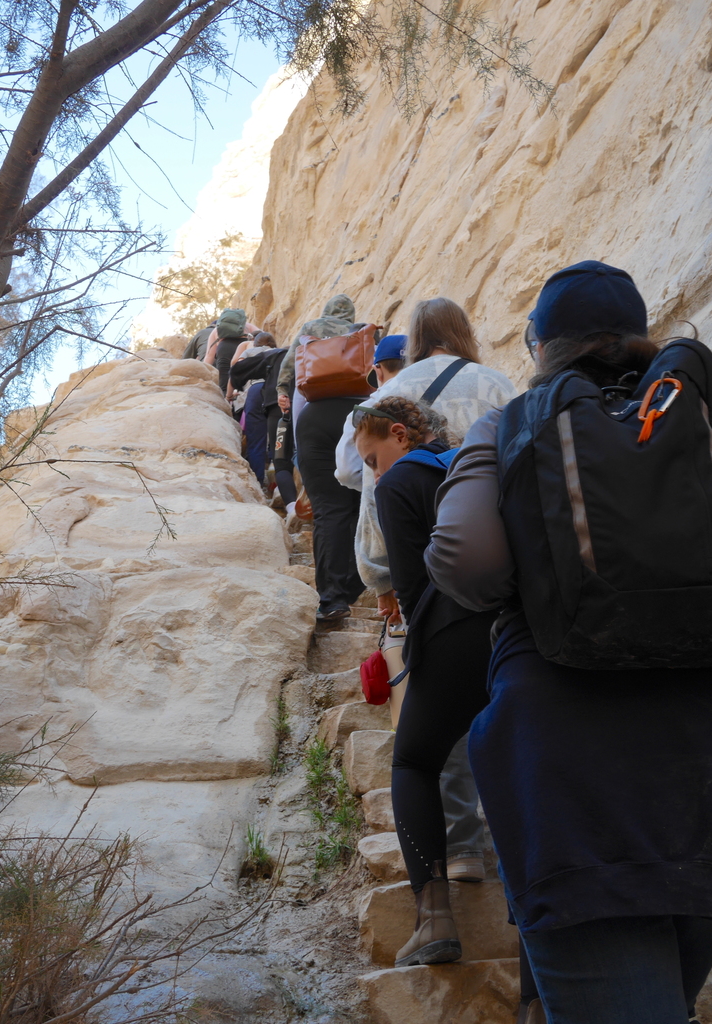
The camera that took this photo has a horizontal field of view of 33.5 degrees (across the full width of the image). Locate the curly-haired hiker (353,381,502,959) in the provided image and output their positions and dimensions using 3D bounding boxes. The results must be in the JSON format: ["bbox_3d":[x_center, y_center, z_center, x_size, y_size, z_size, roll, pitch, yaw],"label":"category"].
[{"bbox_3d":[0.204,0.379,3.035,0.450,1.470,0.500,10,-18,-34],"label":"curly-haired hiker"}]

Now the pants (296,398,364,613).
[{"bbox_3d":[-0.098,-0.026,5.390,0.400,1.020,0.400,2,-15,-8],"label":"pants"}]

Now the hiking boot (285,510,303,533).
[{"bbox_3d":[-0.428,0.065,8.109,0.110,0.130,0.270,3,-15,-10],"label":"hiking boot"}]

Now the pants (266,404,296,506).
[{"bbox_3d":[-0.505,-0.414,8.238,0.320,0.800,0.360,3,-15,-12],"label":"pants"}]

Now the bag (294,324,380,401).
[{"bbox_3d":[-0.088,-0.677,5.358,0.360,0.290,0.160,-5,-27,9],"label":"bag"}]

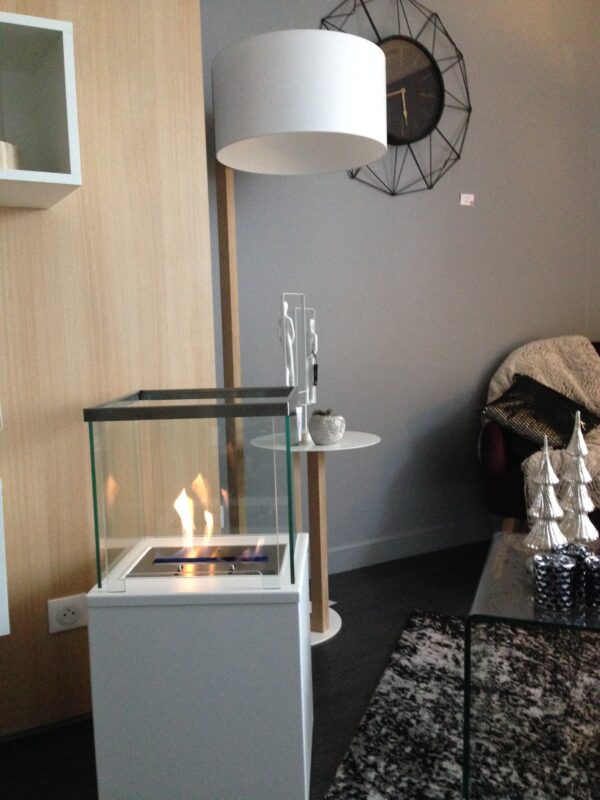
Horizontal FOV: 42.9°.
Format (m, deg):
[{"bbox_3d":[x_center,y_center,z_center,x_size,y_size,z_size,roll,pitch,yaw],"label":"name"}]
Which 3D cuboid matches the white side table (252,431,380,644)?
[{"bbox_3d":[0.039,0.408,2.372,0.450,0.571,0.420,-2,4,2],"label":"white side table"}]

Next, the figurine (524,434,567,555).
[{"bbox_3d":[0.553,0.207,1.721,0.093,0.252,0.093,-2,4,2],"label":"figurine"}]

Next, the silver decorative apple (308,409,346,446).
[{"bbox_3d":[0.086,0.079,2.397,0.116,0.113,0.116,-1,6,0],"label":"silver decorative apple"}]

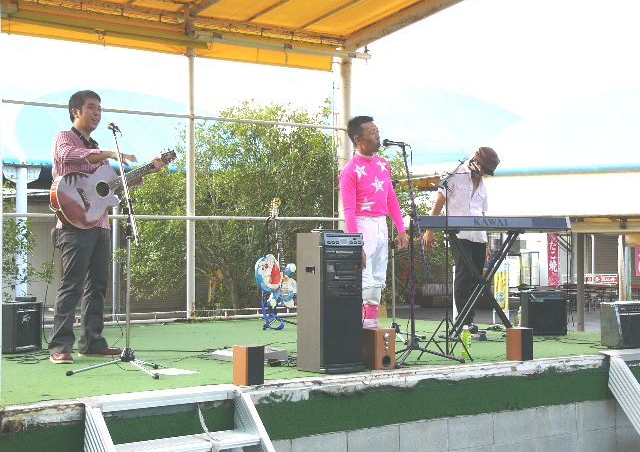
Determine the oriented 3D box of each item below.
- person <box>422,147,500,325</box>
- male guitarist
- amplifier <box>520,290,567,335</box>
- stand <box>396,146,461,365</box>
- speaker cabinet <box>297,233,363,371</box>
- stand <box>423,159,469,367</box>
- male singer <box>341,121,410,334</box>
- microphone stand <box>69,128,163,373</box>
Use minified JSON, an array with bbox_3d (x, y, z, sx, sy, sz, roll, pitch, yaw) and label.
[{"bbox_3d":[1.145,0.115,9.700,0.600,1.510,0.420,0,0,-14],"label":"person"},{"bbox_3d":[-1.400,-0.009,7.730,0.680,1.740,0.520,0,0,-41],"label":"male guitarist"},{"bbox_3d":[1.795,0.694,9.630,0.330,0.350,0.210,0,0,-9],"label":"amplifier"},{"bbox_3d":[0.580,0.155,7.630,0.580,1.410,0.620,0,0,-34],"label":"stand"},{"bbox_3d":[0.061,0.445,7.130,0.280,0.825,0.270,0,0,-36],"label":"speaker cabinet"},{"bbox_3d":[0.800,0.211,7.780,0.370,1.300,0.400,0,0,26],"label":"stand"},{"bbox_3d":[0.352,0.058,8.200,0.500,1.610,0.330,0,0,-38],"label":"male singer"},{"bbox_3d":[-1.147,0.117,7.030,0.590,1.480,0.660,0,0,-34],"label":"microphone stand"}]

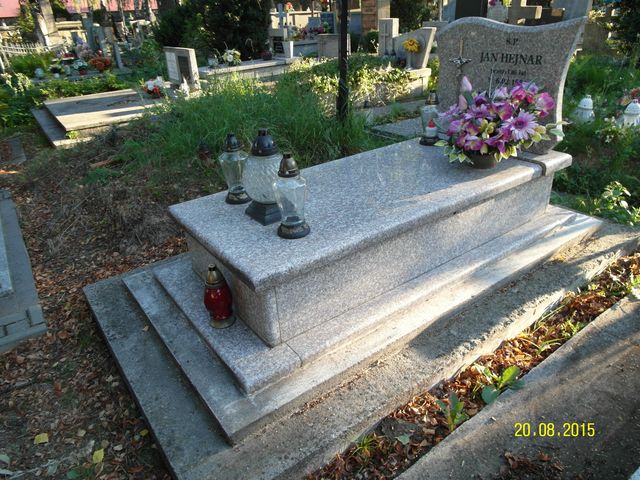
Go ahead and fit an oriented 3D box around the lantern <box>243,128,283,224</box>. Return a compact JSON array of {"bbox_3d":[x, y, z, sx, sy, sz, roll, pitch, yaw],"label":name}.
[{"bbox_3d":[-0.212,-0.273,1.821,0.186,0.357,0.186,-20,31,-30],"label":"lantern"}]

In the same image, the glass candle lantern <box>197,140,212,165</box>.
[{"bbox_3d":[-0.992,-0.738,3.801,0.120,0.223,0.120,-20,31,-30],"label":"glass candle lantern"}]

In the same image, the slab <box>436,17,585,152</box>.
[{"bbox_3d":[1.017,-0.896,2.542,0.078,0.678,0.845,-20,31,-31],"label":"slab"}]

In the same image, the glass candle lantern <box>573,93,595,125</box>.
[{"bbox_3d":[2.629,-1.260,4.334,0.165,0.300,0.165,-20,31,-30],"label":"glass candle lantern"}]

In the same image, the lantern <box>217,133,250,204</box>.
[{"bbox_3d":[-0.387,-0.326,2.012,0.131,0.304,0.131,-20,31,-30],"label":"lantern"}]

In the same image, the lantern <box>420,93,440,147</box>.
[{"bbox_3d":[0.693,-0.763,2.772,0.125,0.290,0.125,-20,31,-30],"label":"lantern"}]

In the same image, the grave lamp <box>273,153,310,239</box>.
[{"bbox_3d":[-0.110,-0.171,1.655,0.133,0.306,0.133,-3,26,2],"label":"grave lamp"}]

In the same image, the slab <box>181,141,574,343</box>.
[{"bbox_3d":[0.331,-0.157,2.289,1.911,0.328,0.849,-20,31,-30],"label":"slab"}]

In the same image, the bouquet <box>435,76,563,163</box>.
[{"bbox_3d":[0.900,-0.628,2.338,0.413,0.413,0.624,-20,31,-30],"label":"bouquet"}]

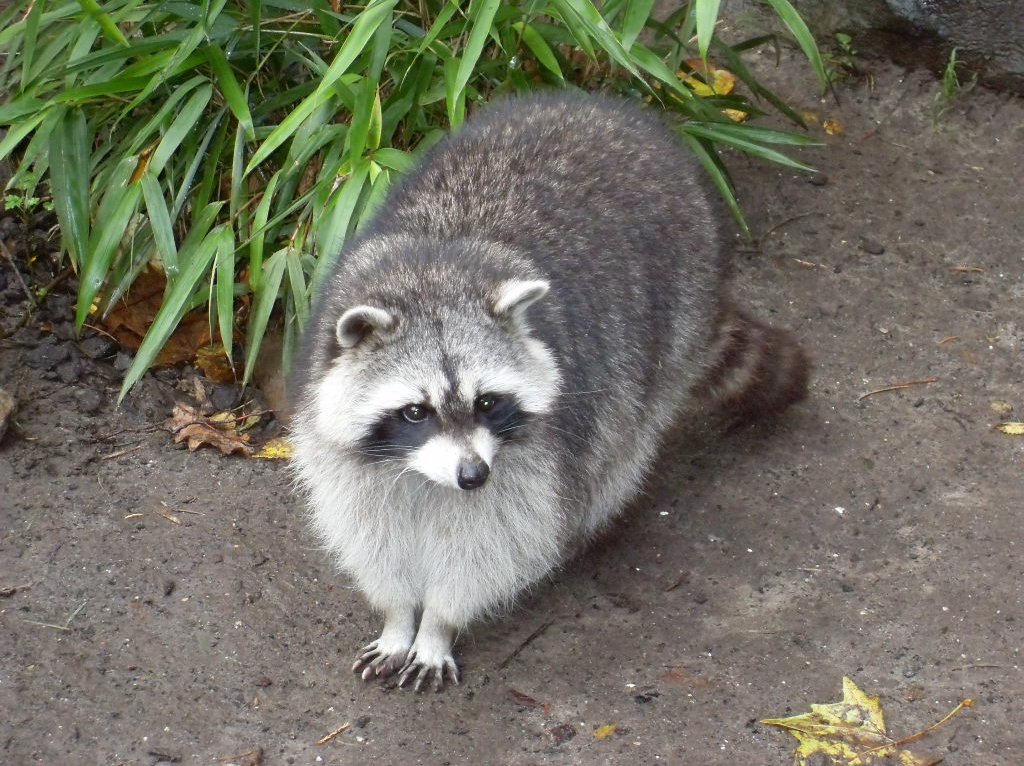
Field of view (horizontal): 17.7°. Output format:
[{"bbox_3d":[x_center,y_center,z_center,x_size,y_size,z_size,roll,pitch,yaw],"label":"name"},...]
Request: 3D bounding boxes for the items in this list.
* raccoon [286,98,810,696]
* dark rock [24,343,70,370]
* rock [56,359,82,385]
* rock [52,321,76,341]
[{"bbox_3d":[-0.005,-0.038,2.460,0.270,0.300,0.520,17,40,21],"label":"raccoon"},{"bbox_3d":[-0.369,-0.022,2.612,0.037,0.018,0.028,0,40,0],"label":"dark rock"},{"bbox_3d":[-0.358,-0.009,2.661,0.021,0.014,0.017,0,37,0],"label":"rock"},{"bbox_3d":[-0.369,-0.043,2.707,0.019,0.012,0.014,0,37,0],"label":"rock"}]

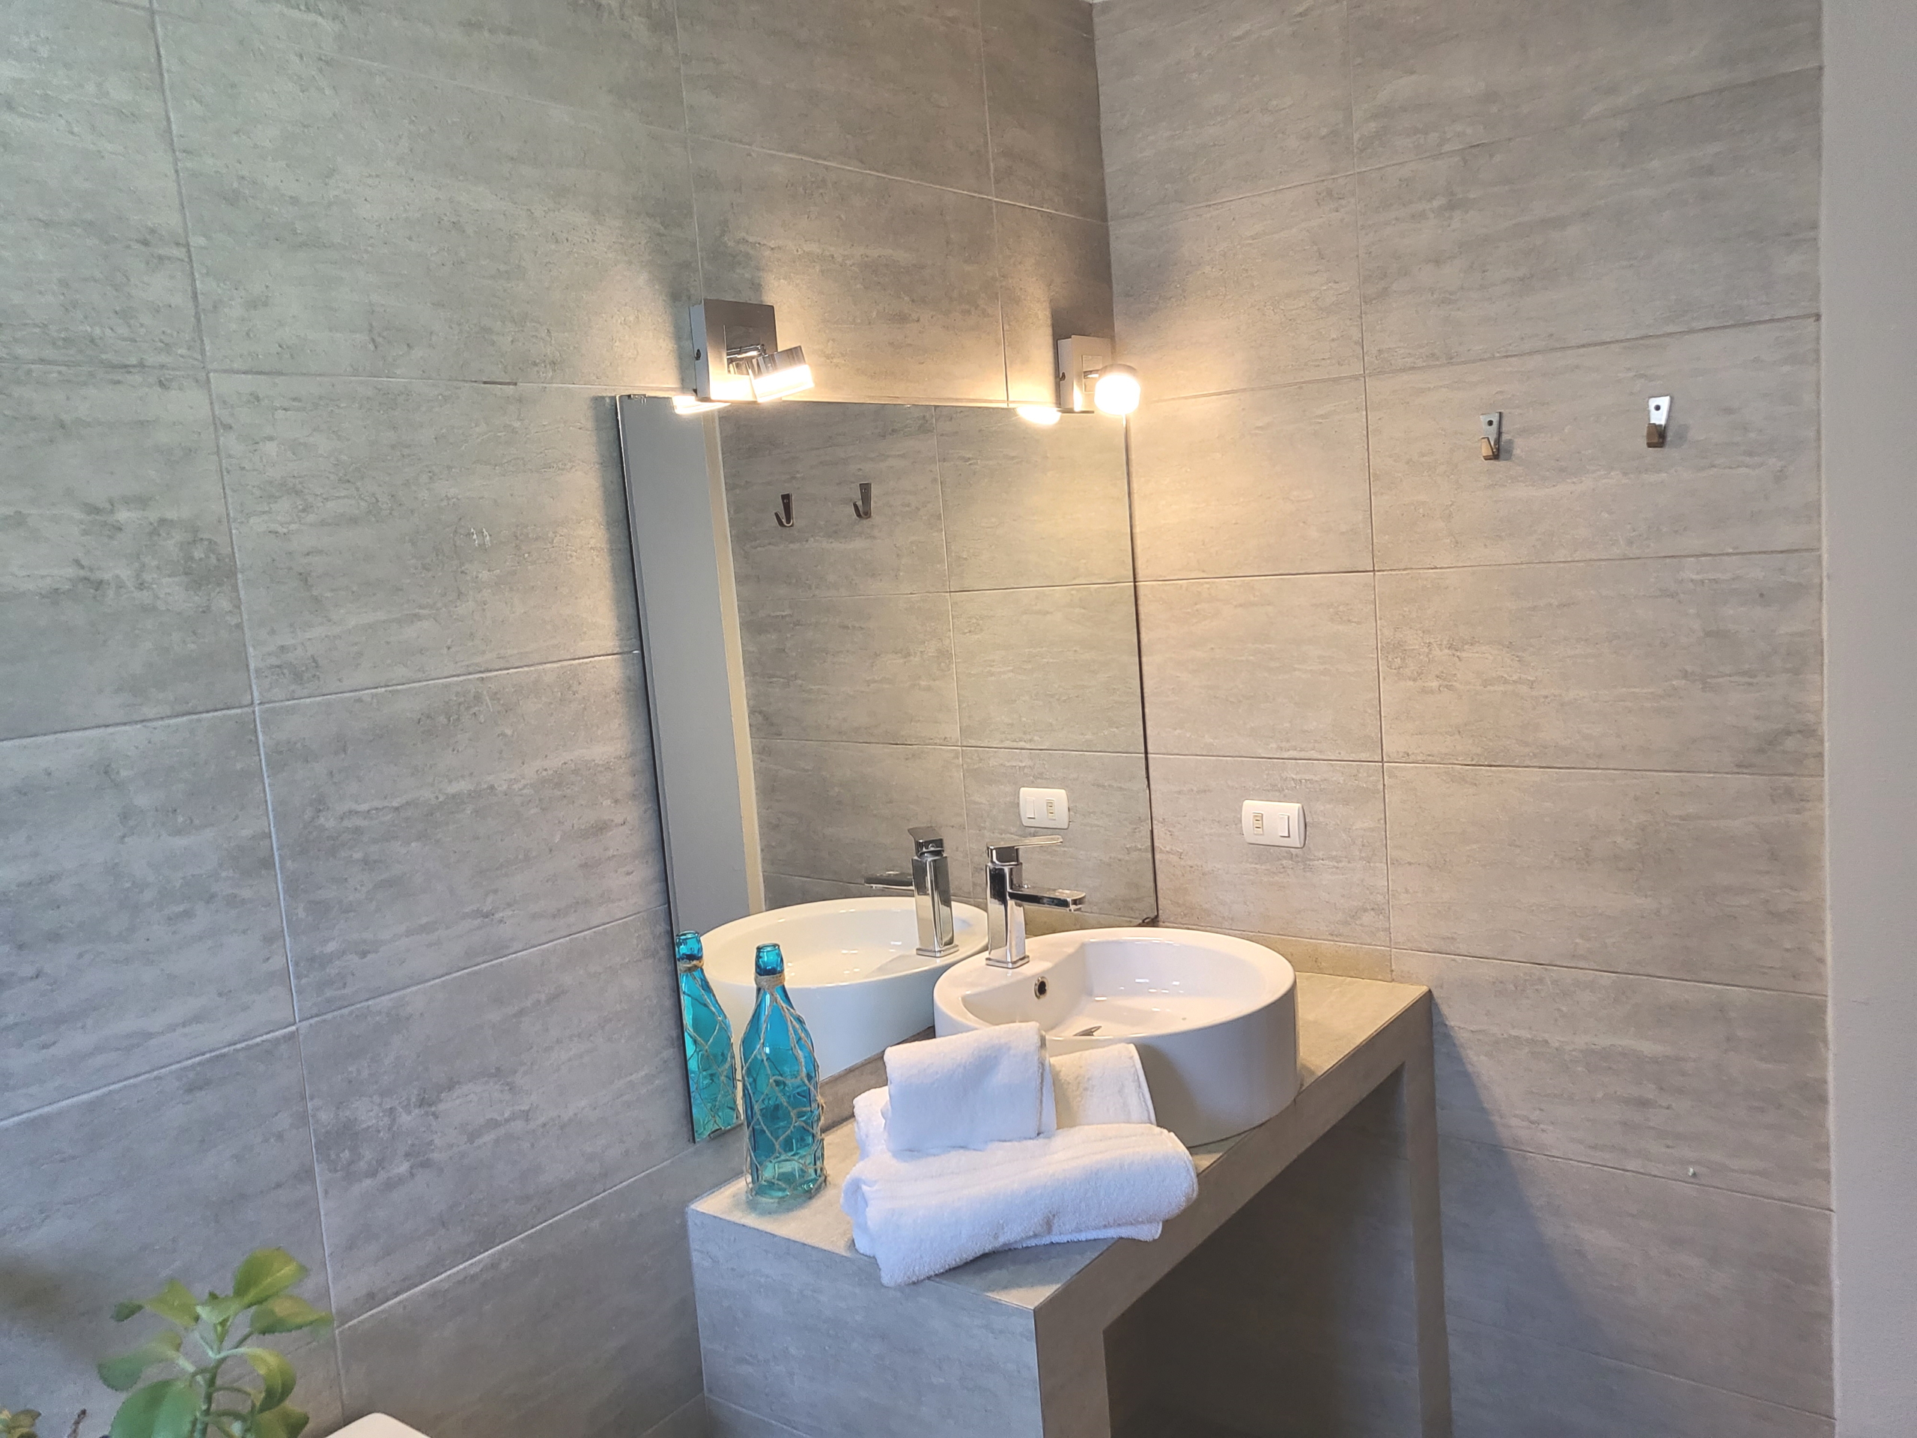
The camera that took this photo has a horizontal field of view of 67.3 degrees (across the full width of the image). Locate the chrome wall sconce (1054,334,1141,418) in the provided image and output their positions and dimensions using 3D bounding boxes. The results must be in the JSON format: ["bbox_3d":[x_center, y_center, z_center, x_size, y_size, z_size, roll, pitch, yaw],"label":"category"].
[{"bbox_3d":[0.245,-0.559,2.333,0.120,0.124,0.119,1,9,38],"label":"chrome wall sconce"}]

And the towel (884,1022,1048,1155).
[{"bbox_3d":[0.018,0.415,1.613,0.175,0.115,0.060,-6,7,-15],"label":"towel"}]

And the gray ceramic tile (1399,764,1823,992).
[{"bbox_3d":[0.923,0.223,2.112,0.602,0.299,0.010,1,9,38],"label":"gray ceramic tile"}]

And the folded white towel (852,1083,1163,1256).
[{"bbox_3d":[0.059,0.518,1.590,0.340,0.090,0.145,-6,7,-15],"label":"folded white towel"}]

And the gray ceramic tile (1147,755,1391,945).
[{"bbox_3d":[0.514,0.217,2.434,0.435,0.299,0.010,1,9,38],"label":"gray ceramic tile"}]

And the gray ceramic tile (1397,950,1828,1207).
[{"bbox_3d":[0.947,0.521,2.148,0.602,0.299,0.010,1,9,38],"label":"gray ceramic tile"}]

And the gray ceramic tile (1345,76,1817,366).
[{"bbox_3d":[0.846,-0.668,1.989,0.601,0.300,0.010,1,9,38],"label":"gray ceramic tile"}]

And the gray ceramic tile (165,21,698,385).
[{"bbox_3d":[-0.495,-0.499,1.488,0.010,0.300,0.601,1,9,38],"label":"gray ceramic tile"}]

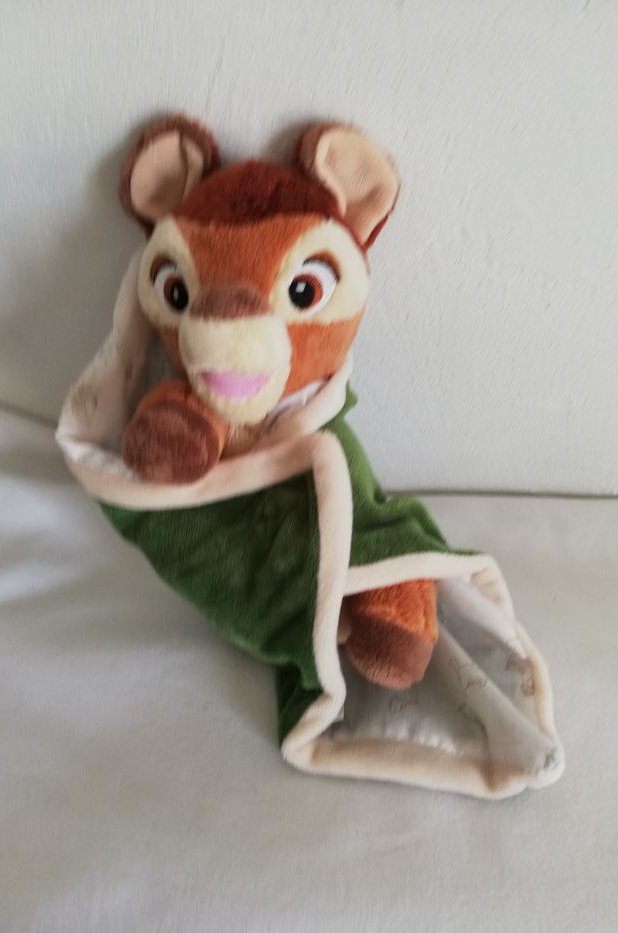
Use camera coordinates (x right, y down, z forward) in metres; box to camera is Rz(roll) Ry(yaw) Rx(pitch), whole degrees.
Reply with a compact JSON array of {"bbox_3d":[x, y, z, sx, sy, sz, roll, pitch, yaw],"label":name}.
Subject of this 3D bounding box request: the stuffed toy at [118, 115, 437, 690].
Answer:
[{"bbox_3d":[-0.013,-0.042,0.374,0.153,0.322,0.123,-10,-3,6],"label":"stuffed toy"}]

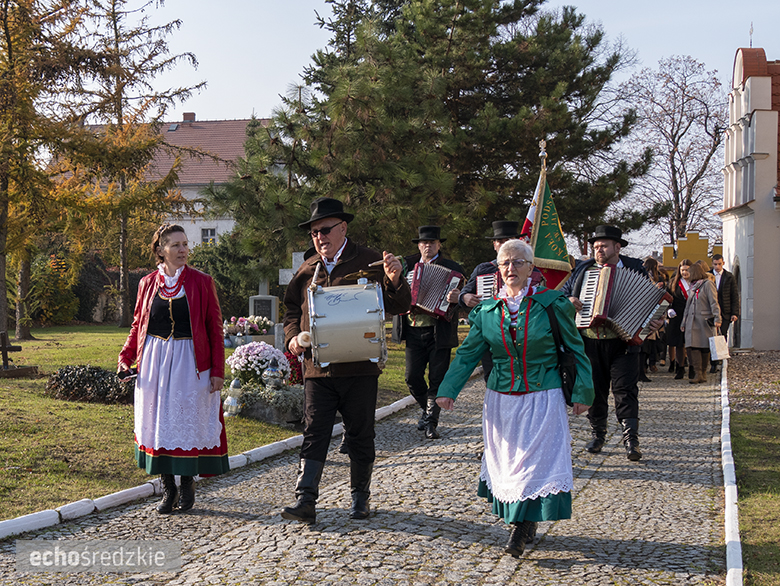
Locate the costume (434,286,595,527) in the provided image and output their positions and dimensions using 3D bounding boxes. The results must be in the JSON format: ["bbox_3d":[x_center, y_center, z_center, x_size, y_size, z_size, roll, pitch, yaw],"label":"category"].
[{"bbox_3d":[0.632,0.557,4.730,0.760,1.190,0.500,0,0,16],"label":"costume"}]

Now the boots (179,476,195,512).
[{"bbox_3d":[-1.190,1.152,5.550,0.100,0.250,0.260,0,0,-3],"label":"boots"}]

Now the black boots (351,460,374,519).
[{"bbox_3d":[-0.164,1.124,5.530,0.125,0.370,0.290,0,0,6],"label":"black boots"}]

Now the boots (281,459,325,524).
[{"bbox_3d":[-0.487,1.098,5.240,0.125,0.365,0.300,2,-9,33],"label":"boots"}]

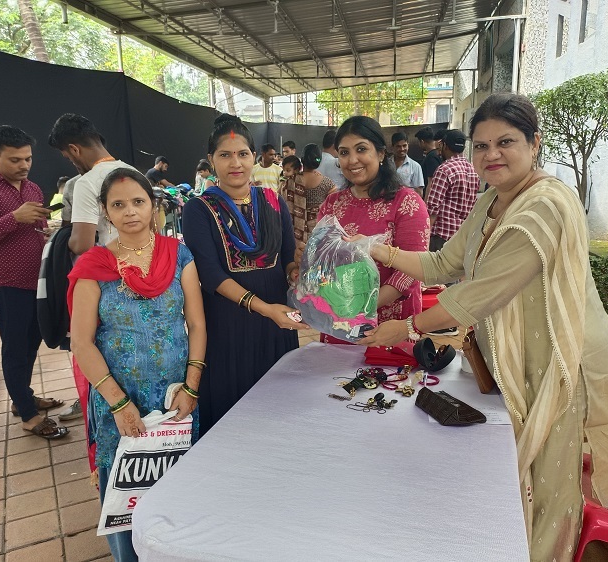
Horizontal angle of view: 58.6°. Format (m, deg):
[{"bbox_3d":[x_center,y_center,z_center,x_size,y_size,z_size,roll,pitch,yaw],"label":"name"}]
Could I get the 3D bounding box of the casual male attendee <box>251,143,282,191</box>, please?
[{"bbox_3d":[-0.357,-0.467,5.300,0.480,1.690,0.330,-4,11,-17],"label":"casual male attendee"}]

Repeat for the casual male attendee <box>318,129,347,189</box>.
[{"bbox_3d":[0.244,-0.411,4.800,0.500,1.760,0.320,2,11,12],"label":"casual male attendee"}]

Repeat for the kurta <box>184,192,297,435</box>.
[{"bbox_3d":[-0.253,0.169,2.120,0.440,1.040,0.340,-6,12,-25],"label":"kurta"}]

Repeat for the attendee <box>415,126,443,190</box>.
[{"bbox_3d":[1.177,-0.463,5.000,0.360,1.770,0.480,7,13,33],"label":"attendee"}]

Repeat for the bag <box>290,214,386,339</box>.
[{"bbox_3d":[0.107,-0.008,1.780,0.310,0.390,0.200,0,11,0],"label":"bag"}]

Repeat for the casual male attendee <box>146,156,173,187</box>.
[{"bbox_3d":[-1.751,-0.690,6.700,0.500,1.620,0.500,3,11,17],"label":"casual male attendee"}]

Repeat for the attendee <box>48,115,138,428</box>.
[{"bbox_3d":[-1.222,-0.063,3.130,0.440,1.730,0.480,2,11,14],"label":"attendee"}]

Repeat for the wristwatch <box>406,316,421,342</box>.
[{"bbox_3d":[0.334,0.149,1.650,0.062,0.055,0.035,23,-40,-27],"label":"wristwatch"}]

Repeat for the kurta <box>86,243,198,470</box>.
[{"bbox_3d":[-0.552,0.270,1.850,0.390,0.790,0.260,-3,11,-14],"label":"kurta"}]

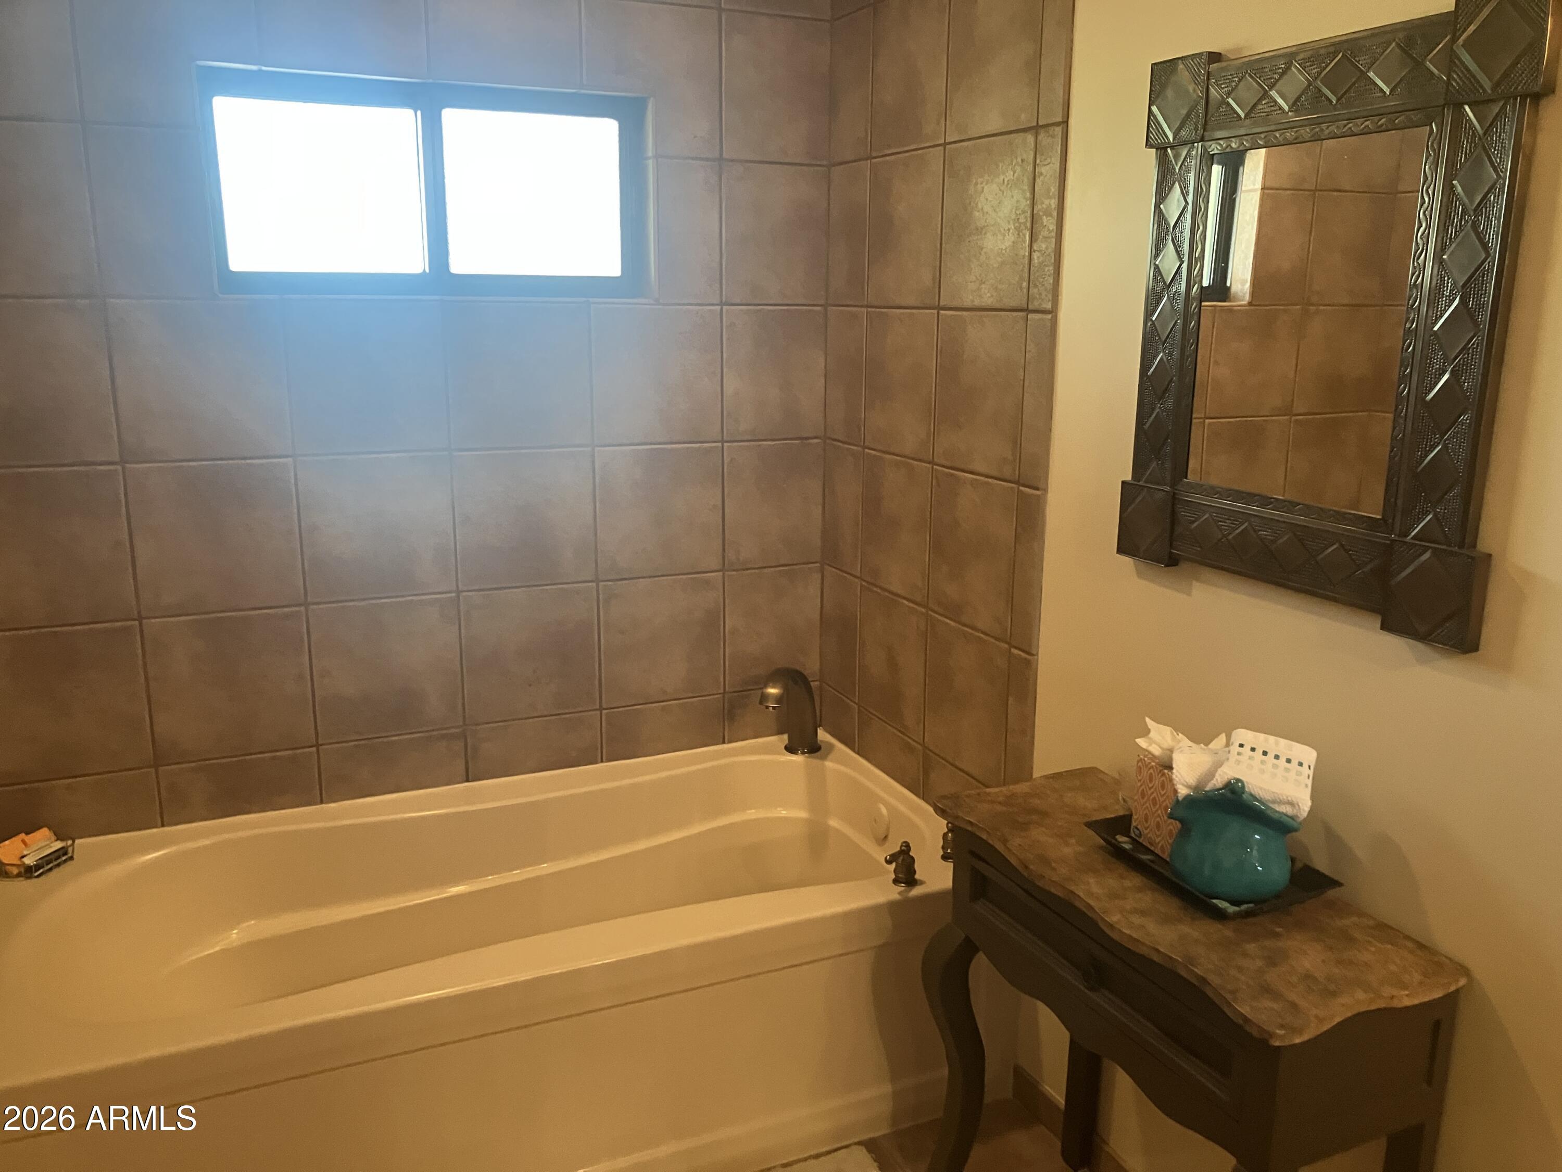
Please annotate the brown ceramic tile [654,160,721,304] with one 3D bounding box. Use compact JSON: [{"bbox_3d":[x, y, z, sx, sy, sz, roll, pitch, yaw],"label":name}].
[{"bbox_3d":[-0.202,-0.789,2.823,0.148,0.305,0.010,-5,14,-24],"label":"brown ceramic tile"}]

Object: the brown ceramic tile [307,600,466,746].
[{"bbox_3d":[-0.866,0.183,2.788,0.310,0.310,0.010,-5,14,-23],"label":"brown ceramic tile"}]

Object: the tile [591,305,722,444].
[{"bbox_3d":[-0.281,-0.485,2.895,0.310,0.310,0.010,-5,14,-23],"label":"tile"}]

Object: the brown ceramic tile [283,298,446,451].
[{"bbox_3d":[-0.859,-0.432,2.644,0.310,0.310,0.010,-5,14,-23],"label":"brown ceramic tile"}]

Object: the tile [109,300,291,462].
[{"bbox_3d":[-1.135,-0.399,2.486,0.307,0.305,0.010,-5,14,-24],"label":"tile"}]

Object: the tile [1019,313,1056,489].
[{"bbox_3d":[0.469,-0.335,2.289,0.010,0.310,0.075,-5,14,-23],"label":"tile"}]

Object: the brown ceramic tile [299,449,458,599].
[{"bbox_3d":[-0.851,-0.123,2.674,0.306,0.304,0.010,-5,14,-23],"label":"brown ceramic tile"}]

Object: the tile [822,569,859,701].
[{"bbox_3d":[0.149,0.113,3.080,0.010,0.305,0.195,-5,14,-24],"label":"tile"}]

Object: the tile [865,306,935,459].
[{"bbox_3d":[0.261,-0.445,2.747,0.010,0.310,0.310,-5,14,-23],"label":"tile"}]

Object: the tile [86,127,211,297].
[{"bbox_3d":[-1.179,-0.697,2.385,0.191,0.305,0.010,-5,14,-24],"label":"tile"}]

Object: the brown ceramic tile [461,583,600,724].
[{"bbox_3d":[-0.568,0.154,2.868,0.305,0.305,0.010,-5,14,-24],"label":"brown ceramic tile"}]

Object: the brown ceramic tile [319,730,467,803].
[{"bbox_3d":[-0.855,0.395,2.794,0.305,0.123,0.010,-5,14,-24],"label":"brown ceramic tile"}]

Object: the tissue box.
[{"bbox_3d":[0.600,0.321,1.855,0.112,0.128,0.112,-5,14,-24],"label":"tissue box"}]

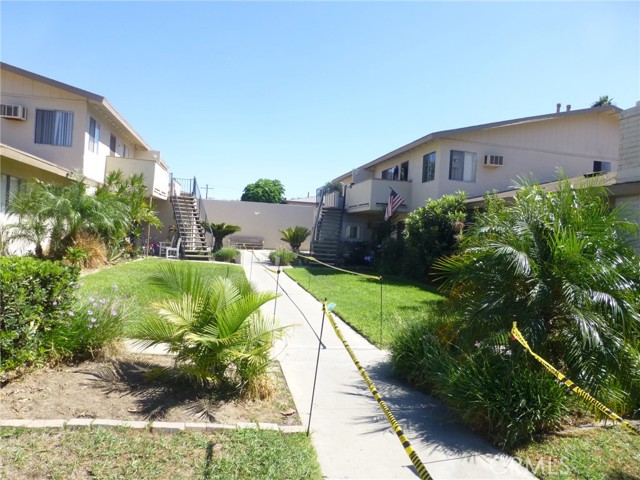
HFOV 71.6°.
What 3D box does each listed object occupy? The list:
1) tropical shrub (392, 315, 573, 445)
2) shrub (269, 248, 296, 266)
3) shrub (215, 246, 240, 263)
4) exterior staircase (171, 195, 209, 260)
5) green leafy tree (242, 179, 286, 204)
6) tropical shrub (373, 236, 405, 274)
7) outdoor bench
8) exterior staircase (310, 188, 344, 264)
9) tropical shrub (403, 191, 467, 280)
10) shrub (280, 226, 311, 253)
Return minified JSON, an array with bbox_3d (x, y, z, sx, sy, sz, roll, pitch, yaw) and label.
[{"bbox_3d":[1.376,1.135,4.176,1.000,0.560,2.000,2,1,-11],"label":"tropical shrub"},{"bbox_3d":[-1.530,0.714,18.100,1.150,0.750,1.050,2,1,-11],"label":"shrub"},{"bbox_3d":[-3.753,0.600,18.000,1.050,0.680,0.950,2,1,-11],"label":"shrub"},{"bbox_3d":[-5.843,-0.699,19.790,1.200,2.900,4.300,2,1,-22],"label":"exterior staircase"},{"bbox_3d":[-6.403,-3.154,48.052,4.900,6.900,4.800,3,1,0],"label":"green leafy tree"},{"bbox_3d":[2.563,0.580,16.600,1.100,1.380,1.050,2,1,-11],"label":"tropical shrub"},{"bbox_3d":[-4.487,0.153,27.200,2.050,0.850,0.700,2,1,-11],"label":"outdoor bench"},{"bbox_3d":[0.426,-0.688,20.545,1.250,3.600,4.400,2,1,2],"label":"exterior staircase"},{"bbox_3d":[3.983,-0.121,15.300,2.000,2.850,1.750,2,1,-11],"label":"tropical shrub"},{"bbox_3d":[-1.314,0.000,23.800,1.650,1.450,1.600,2,1,-11],"label":"shrub"}]

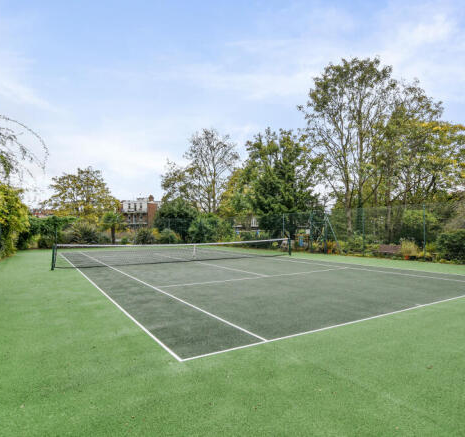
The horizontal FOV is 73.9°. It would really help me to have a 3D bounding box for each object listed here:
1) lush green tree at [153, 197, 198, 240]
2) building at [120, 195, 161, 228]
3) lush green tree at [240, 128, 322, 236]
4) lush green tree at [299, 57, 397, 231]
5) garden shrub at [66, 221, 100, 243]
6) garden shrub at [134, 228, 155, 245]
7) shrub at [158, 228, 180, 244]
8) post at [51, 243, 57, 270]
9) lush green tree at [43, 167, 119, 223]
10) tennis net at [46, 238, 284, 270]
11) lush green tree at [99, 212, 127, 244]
[{"bbox_3d":[-6.632,0.285,36.000,5.120,5.456,5.000,0,-2,-10],"label":"lush green tree"},{"bbox_3d":[-22.243,-0.837,74.000,9.570,9.610,9.000,0,-2,-5],"label":"building"},{"bbox_3d":[4.964,-3.310,32.000,8.230,11.760,7.500,-1,-2,0],"label":"lush green tree"},{"bbox_3d":[9.560,-5.330,25.500,7.747,15.714,7.300,-1,-2,21],"label":"lush green tree"},{"bbox_3d":[-16.614,1.700,34.500,3.810,2.900,3.000,-1,-2,0],"label":"garden shrub"},{"bbox_3d":[-10.239,2.182,36.000,2.560,2.000,2.300,-1,-2,0],"label":"garden shrub"},{"bbox_3d":[-7.534,2.230,37.000,2.870,2.030,2.400,-1,-2,0],"label":"shrub"},{"bbox_3d":[-7.506,1.617,12.992,0.110,1.100,0.110,0,-2,0],"label":"post"},{"bbox_3d":[-22.450,-2.052,46.000,11.002,11.060,9.800,1,-2,-26],"label":"lush green tree"},{"bbox_3d":[-1.904,1.725,16.418,12.950,1.070,0.120,1,-2,-31],"label":"tennis net"},{"bbox_3d":[-13.654,1.147,35.500,3.210,4.050,3.000,-1,-2,0],"label":"lush green tree"}]

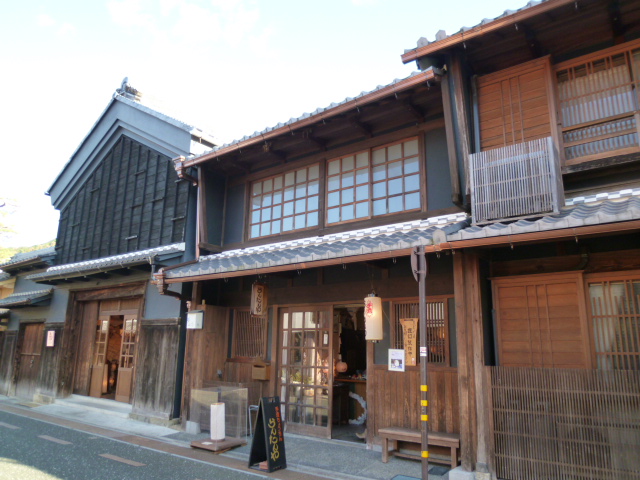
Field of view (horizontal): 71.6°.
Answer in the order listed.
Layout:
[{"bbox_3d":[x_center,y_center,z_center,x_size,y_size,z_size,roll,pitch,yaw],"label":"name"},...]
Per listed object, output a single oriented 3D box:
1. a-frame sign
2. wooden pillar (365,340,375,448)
[{"bbox_3d":[-0.676,2.549,5.903,0.352,0.872,0.337,-9,-18,35],"label":"a-frame sign"},{"bbox_3d":[0.736,2.020,6.397,0.125,1.840,0.120,-8,-16,36],"label":"wooden pillar"}]

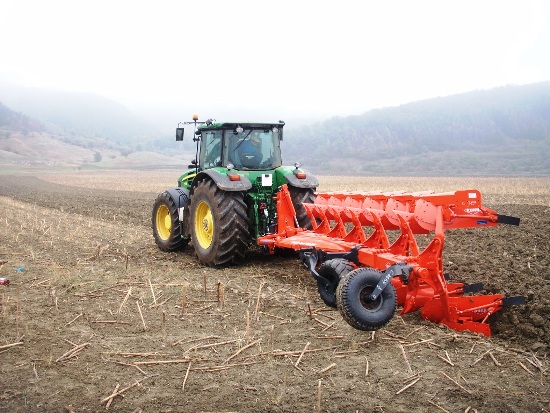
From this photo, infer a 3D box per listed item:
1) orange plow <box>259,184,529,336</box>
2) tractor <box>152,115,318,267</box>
[{"bbox_3d":[1.100,0.470,9.450,2.050,1.720,6.500,0,2,-12],"label":"orange plow"},{"bbox_3d":[-1.170,-0.420,14.540,2.600,3.300,4.950,-2,3,-29],"label":"tractor"}]

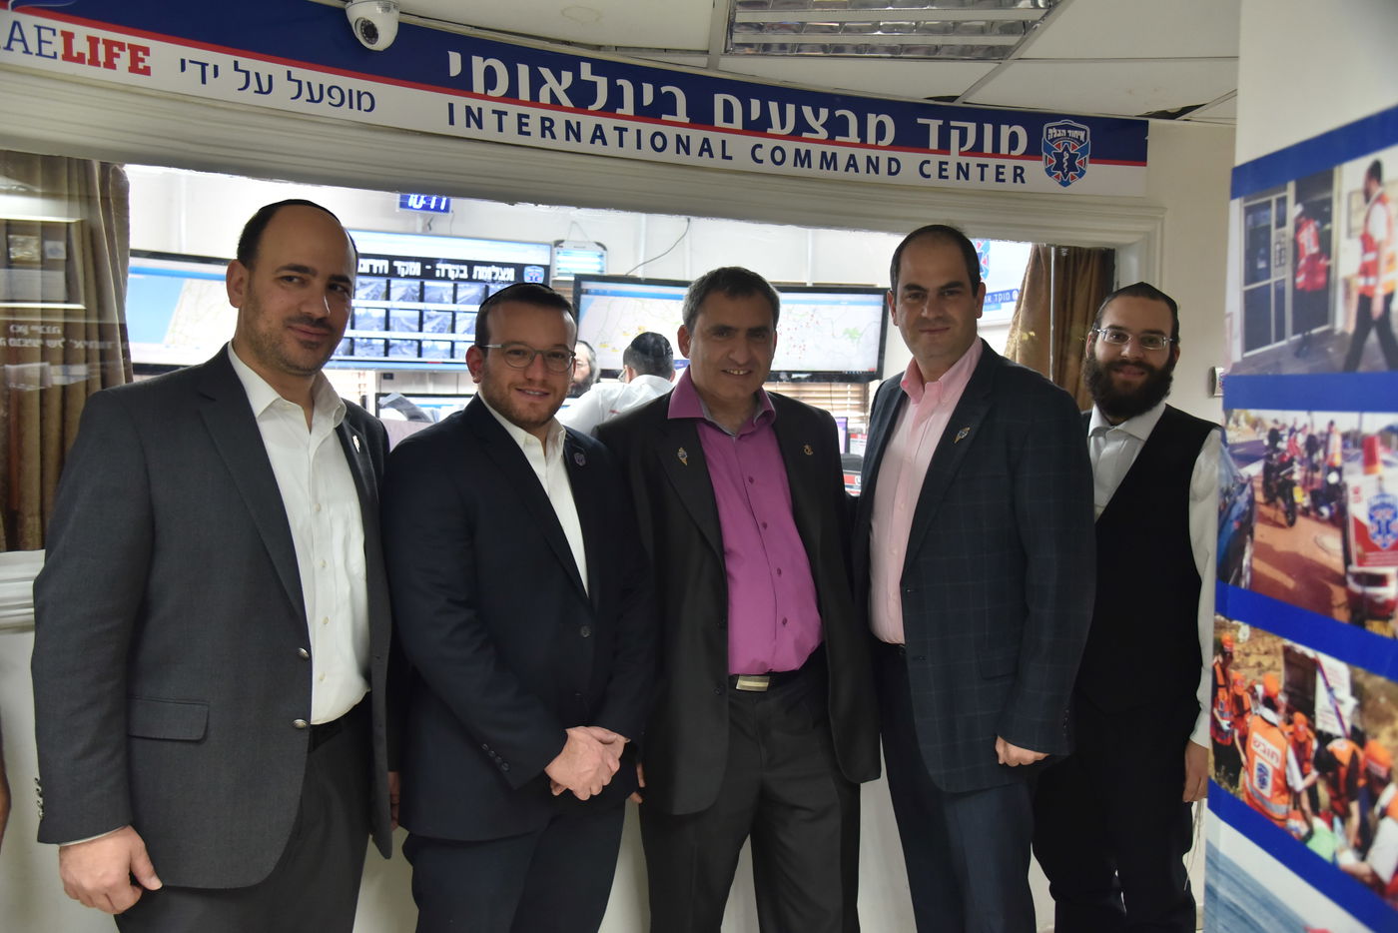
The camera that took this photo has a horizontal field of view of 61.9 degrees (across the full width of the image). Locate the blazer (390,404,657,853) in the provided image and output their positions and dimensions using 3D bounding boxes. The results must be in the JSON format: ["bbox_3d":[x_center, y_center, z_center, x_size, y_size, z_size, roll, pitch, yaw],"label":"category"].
[{"bbox_3d":[-0.305,0.237,1.980,0.500,0.710,0.330,-1,3,-38],"label":"blazer"}]

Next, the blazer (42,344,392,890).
[{"bbox_3d":[-0.692,0.196,1.690,0.530,0.720,0.320,-1,3,-42],"label":"blazer"}]

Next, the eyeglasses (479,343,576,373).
[{"bbox_3d":[-0.296,-0.184,1.970,0.137,0.044,0.143,6,3,-31],"label":"eyeglasses"}]

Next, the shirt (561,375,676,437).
[{"bbox_3d":[-0.179,0.033,3.700,0.540,0.660,0.330,0,2,-22],"label":"shirt"}]

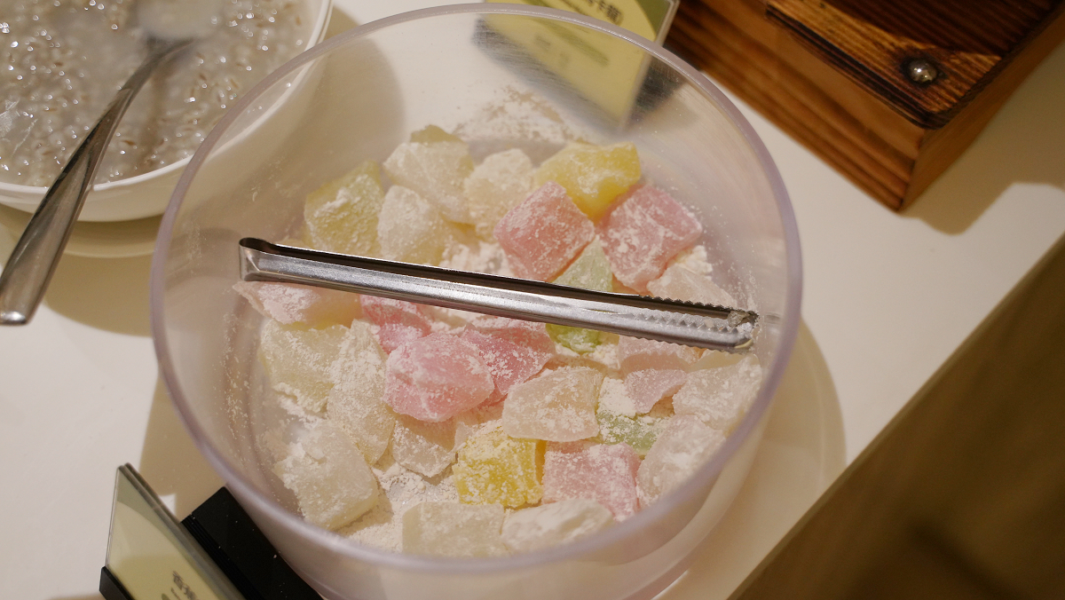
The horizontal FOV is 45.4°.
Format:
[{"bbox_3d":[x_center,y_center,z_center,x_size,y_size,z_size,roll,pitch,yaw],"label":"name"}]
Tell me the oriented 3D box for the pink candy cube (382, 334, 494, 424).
[{"bbox_3d":[-0.031,0.027,0.432,0.030,0.022,0.022,18,74,8],"label":"pink candy cube"}]

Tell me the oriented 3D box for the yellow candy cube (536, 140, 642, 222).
[{"bbox_3d":[0.021,-0.044,0.478,0.031,0.022,0.024,-17,62,-6],"label":"yellow candy cube"}]

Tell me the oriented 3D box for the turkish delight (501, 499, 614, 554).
[{"bbox_3d":[0.008,0.077,0.415,0.034,0.020,0.020,-17,62,-6],"label":"turkish delight"}]

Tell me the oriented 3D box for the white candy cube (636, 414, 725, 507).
[{"bbox_3d":[0.050,0.055,0.426,0.022,0.020,0.028,29,71,14],"label":"white candy cube"}]

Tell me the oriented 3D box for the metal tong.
[{"bbox_3d":[-0.013,-0.002,0.447,0.183,0.014,0.010,8,40,4],"label":"metal tong"}]

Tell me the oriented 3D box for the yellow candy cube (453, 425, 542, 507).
[{"bbox_3d":[-0.011,0.056,0.428,0.027,0.022,0.021,-2,62,2],"label":"yellow candy cube"}]

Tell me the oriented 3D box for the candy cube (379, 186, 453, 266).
[{"bbox_3d":[-0.043,-0.026,0.473,0.021,0.021,0.024,-12,72,-2],"label":"candy cube"}]

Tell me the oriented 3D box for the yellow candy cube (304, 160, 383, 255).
[{"bbox_3d":[-0.070,-0.033,0.475,0.022,0.022,0.025,-25,78,-4],"label":"yellow candy cube"}]

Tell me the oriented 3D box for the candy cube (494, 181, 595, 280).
[{"bbox_3d":[0.004,-0.025,0.465,0.025,0.021,0.025,-44,86,-9],"label":"candy cube"}]

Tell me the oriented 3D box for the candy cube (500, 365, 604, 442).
[{"bbox_3d":[0.007,0.035,0.435,0.032,0.019,0.022,1,74,2],"label":"candy cube"}]

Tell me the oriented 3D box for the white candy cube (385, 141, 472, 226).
[{"bbox_3d":[-0.038,-0.044,0.476,0.026,0.020,0.021,36,81,9],"label":"white candy cube"}]

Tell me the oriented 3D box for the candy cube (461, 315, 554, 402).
[{"bbox_3d":[-0.008,0.020,0.441,0.028,0.022,0.026,21,65,14],"label":"candy cube"}]

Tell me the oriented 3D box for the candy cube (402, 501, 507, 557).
[{"bbox_3d":[-0.026,0.080,0.424,0.030,0.021,0.025,1,62,3],"label":"candy cube"}]

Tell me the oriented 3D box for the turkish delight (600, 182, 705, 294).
[{"bbox_3d":[0.043,-0.022,0.464,0.026,0.021,0.025,41,80,12],"label":"turkish delight"}]

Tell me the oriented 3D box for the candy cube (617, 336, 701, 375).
[{"bbox_3d":[0.044,0.016,0.441,0.028,0.020,0.022,-6,61,0],"label":"candy cube"}]

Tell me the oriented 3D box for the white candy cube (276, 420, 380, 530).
[{"bbox_3d":[-0.070,0.060,0.431,0.025,0.021,0.027,-39,66,-16],"label":"white candy cube"}]

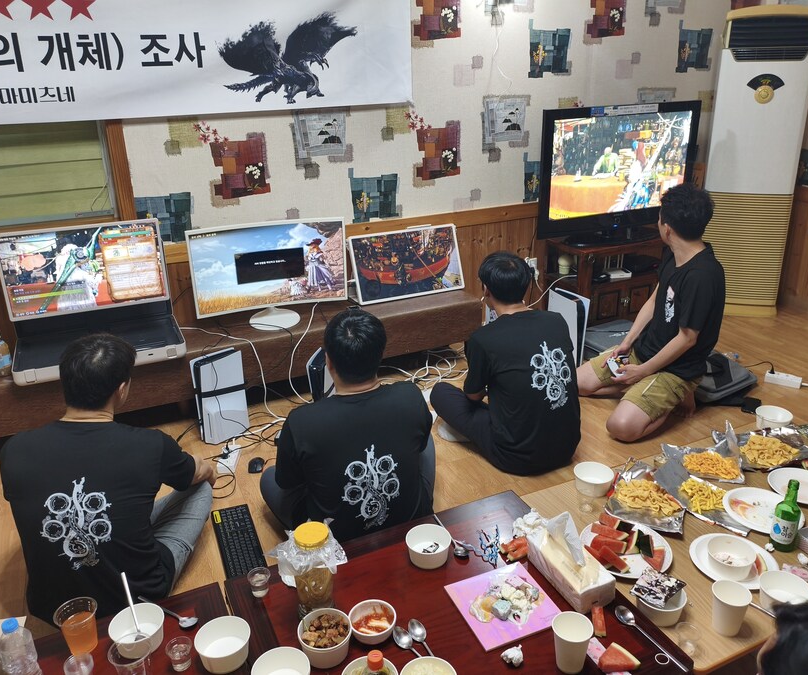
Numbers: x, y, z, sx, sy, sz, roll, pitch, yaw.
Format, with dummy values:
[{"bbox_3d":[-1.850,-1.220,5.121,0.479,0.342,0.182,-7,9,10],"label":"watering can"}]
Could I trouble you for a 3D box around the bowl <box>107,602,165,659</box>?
[{"bbox_3d":[-0.631,0.704,1.611,0.123,0.062,0.123,-2,22,1],"label":"bowl"}]

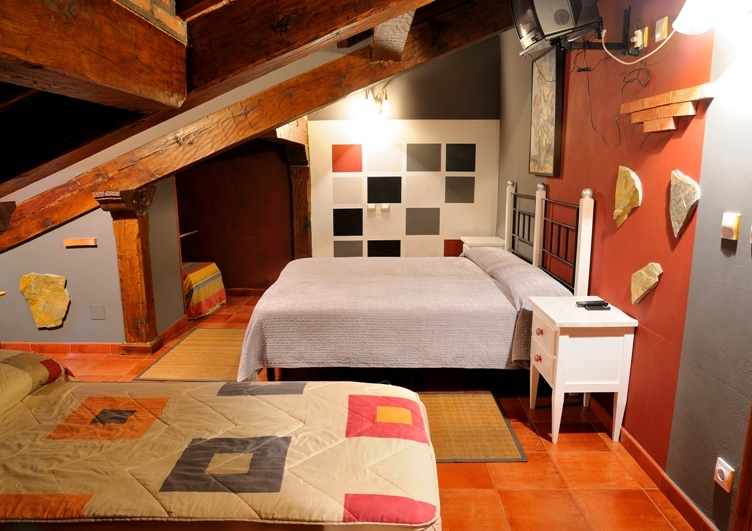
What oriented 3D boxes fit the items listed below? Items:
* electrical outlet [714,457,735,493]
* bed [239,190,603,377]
[{"bbox_3d":[1.232,0.740,1.878,0.016,0.089,0.087,0,11,1],"label":"electrical outlet"},{"bbox_3d":[0.210,0.019,3.907,2.016,1.250,1.803,0,11,1],"label":"bed"}]

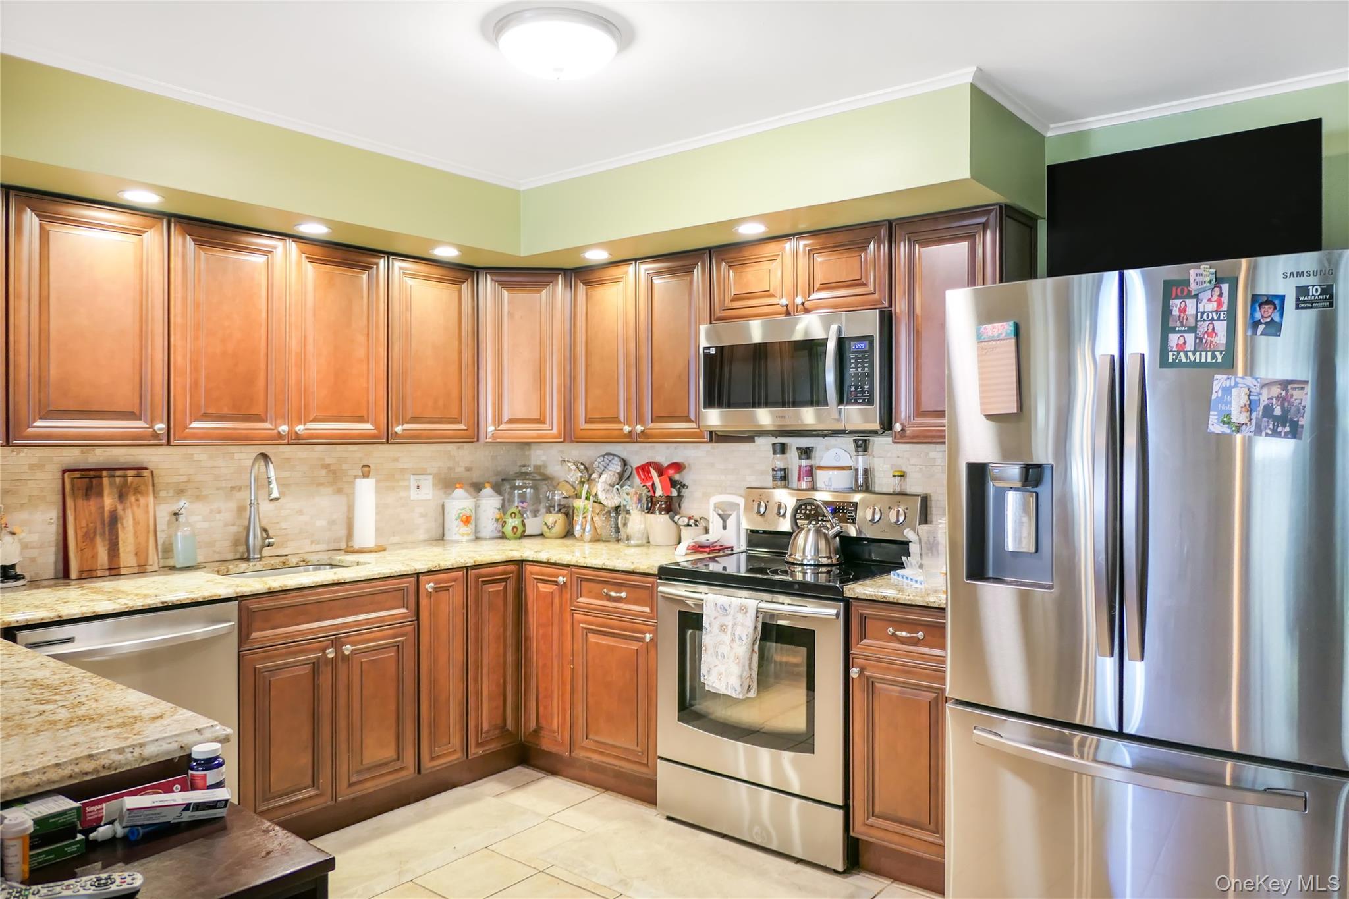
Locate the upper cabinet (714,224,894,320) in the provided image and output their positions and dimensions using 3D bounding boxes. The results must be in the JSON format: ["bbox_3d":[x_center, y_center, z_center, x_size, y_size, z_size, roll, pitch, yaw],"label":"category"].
[{"bbox_3d":[0.553,-0.642,3.463,0.768,0.293,0.343,0,1,39],"label":"upper cabinet"}]

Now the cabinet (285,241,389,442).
[{"bbox_3d":[-1.423,-0.404,3.589,0.323,0.766,0.410,0,1,40],"label":"cabinet"}]

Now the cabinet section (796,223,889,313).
[{"bbox_3d":[0.696,-0.641,3.324,0.370,0.299,0.323,0,1,38],"label":"cabinet section"}]

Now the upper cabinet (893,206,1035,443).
[{"bbox_3d":[0.999,-0.406,3.108,0.373,0.761,0.343,0,1,39],"label":"upper cabinet"}]

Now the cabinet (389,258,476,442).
[{"bbox_3d":[-1.143,-0.408,3.922,0.323,0.766,0.442,0,1,40],"label":"cabinet"}]

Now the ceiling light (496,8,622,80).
[{"bbox_3d":[-0.303,-1.018,2.341,0.329,0.116,0.329,0,1,0],"label":"ceiling light"}]

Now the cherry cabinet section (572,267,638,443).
[{"bbox_3d":[-0.215,-0.415,4.042,0.378,0.762,0.320,0,1,37],"label":"cherry cabinet section"}]

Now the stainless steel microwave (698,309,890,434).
[{"bbox_3d":[0.526,-0.268,3.435,0.752,0.412,0.427,0,1,39],"label":"stainless steel microwave"}]

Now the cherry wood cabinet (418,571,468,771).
[{"bbox_3d":[-1.134,0.851,3.670,0.606,0.759,0.220,0,1,40],"label":"cherry wood cabinet"}]

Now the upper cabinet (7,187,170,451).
[{"bbox_3d":[-1.969,-0.398,2.950,0.343,0.761,0.440,0,1,39],"label":"upper cabinet"}]

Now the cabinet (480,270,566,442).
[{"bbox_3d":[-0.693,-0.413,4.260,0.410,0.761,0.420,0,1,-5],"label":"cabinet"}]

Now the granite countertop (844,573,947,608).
[{"bbox_3d":[0.896,0.474,3.016,0.411,0.036,0.630,0,1,39],"label":"granite countertop"}]

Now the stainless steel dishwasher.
[{"bbox_3d":[-1.815,0.920,2.838,0.636,0.864,0.594,0,1,40],"label":"stainless steel dishwasher"}]

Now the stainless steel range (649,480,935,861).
[{"bbox_3d":[0.421,0.769,3.307,0.764,1.185,0.671,0,1,38],"label":"stainless steel range"}]

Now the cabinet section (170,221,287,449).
[{"bbox_3d":[-1.680,-0.400,3.264,0.320,0.759,0.414,0,1,37],"label":"cabinet section"}]

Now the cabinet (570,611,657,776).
[{"bbox_3d":[-0.061,0.963,3.816,0.463,0.598,0.589,0,1,39],"label":"cabinet"}]

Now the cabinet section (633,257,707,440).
[{"bbox_3d":[0.088,-0.414,3.812,0.380,0.762,0.320,0,1,37],"label":"cabinet section"}]

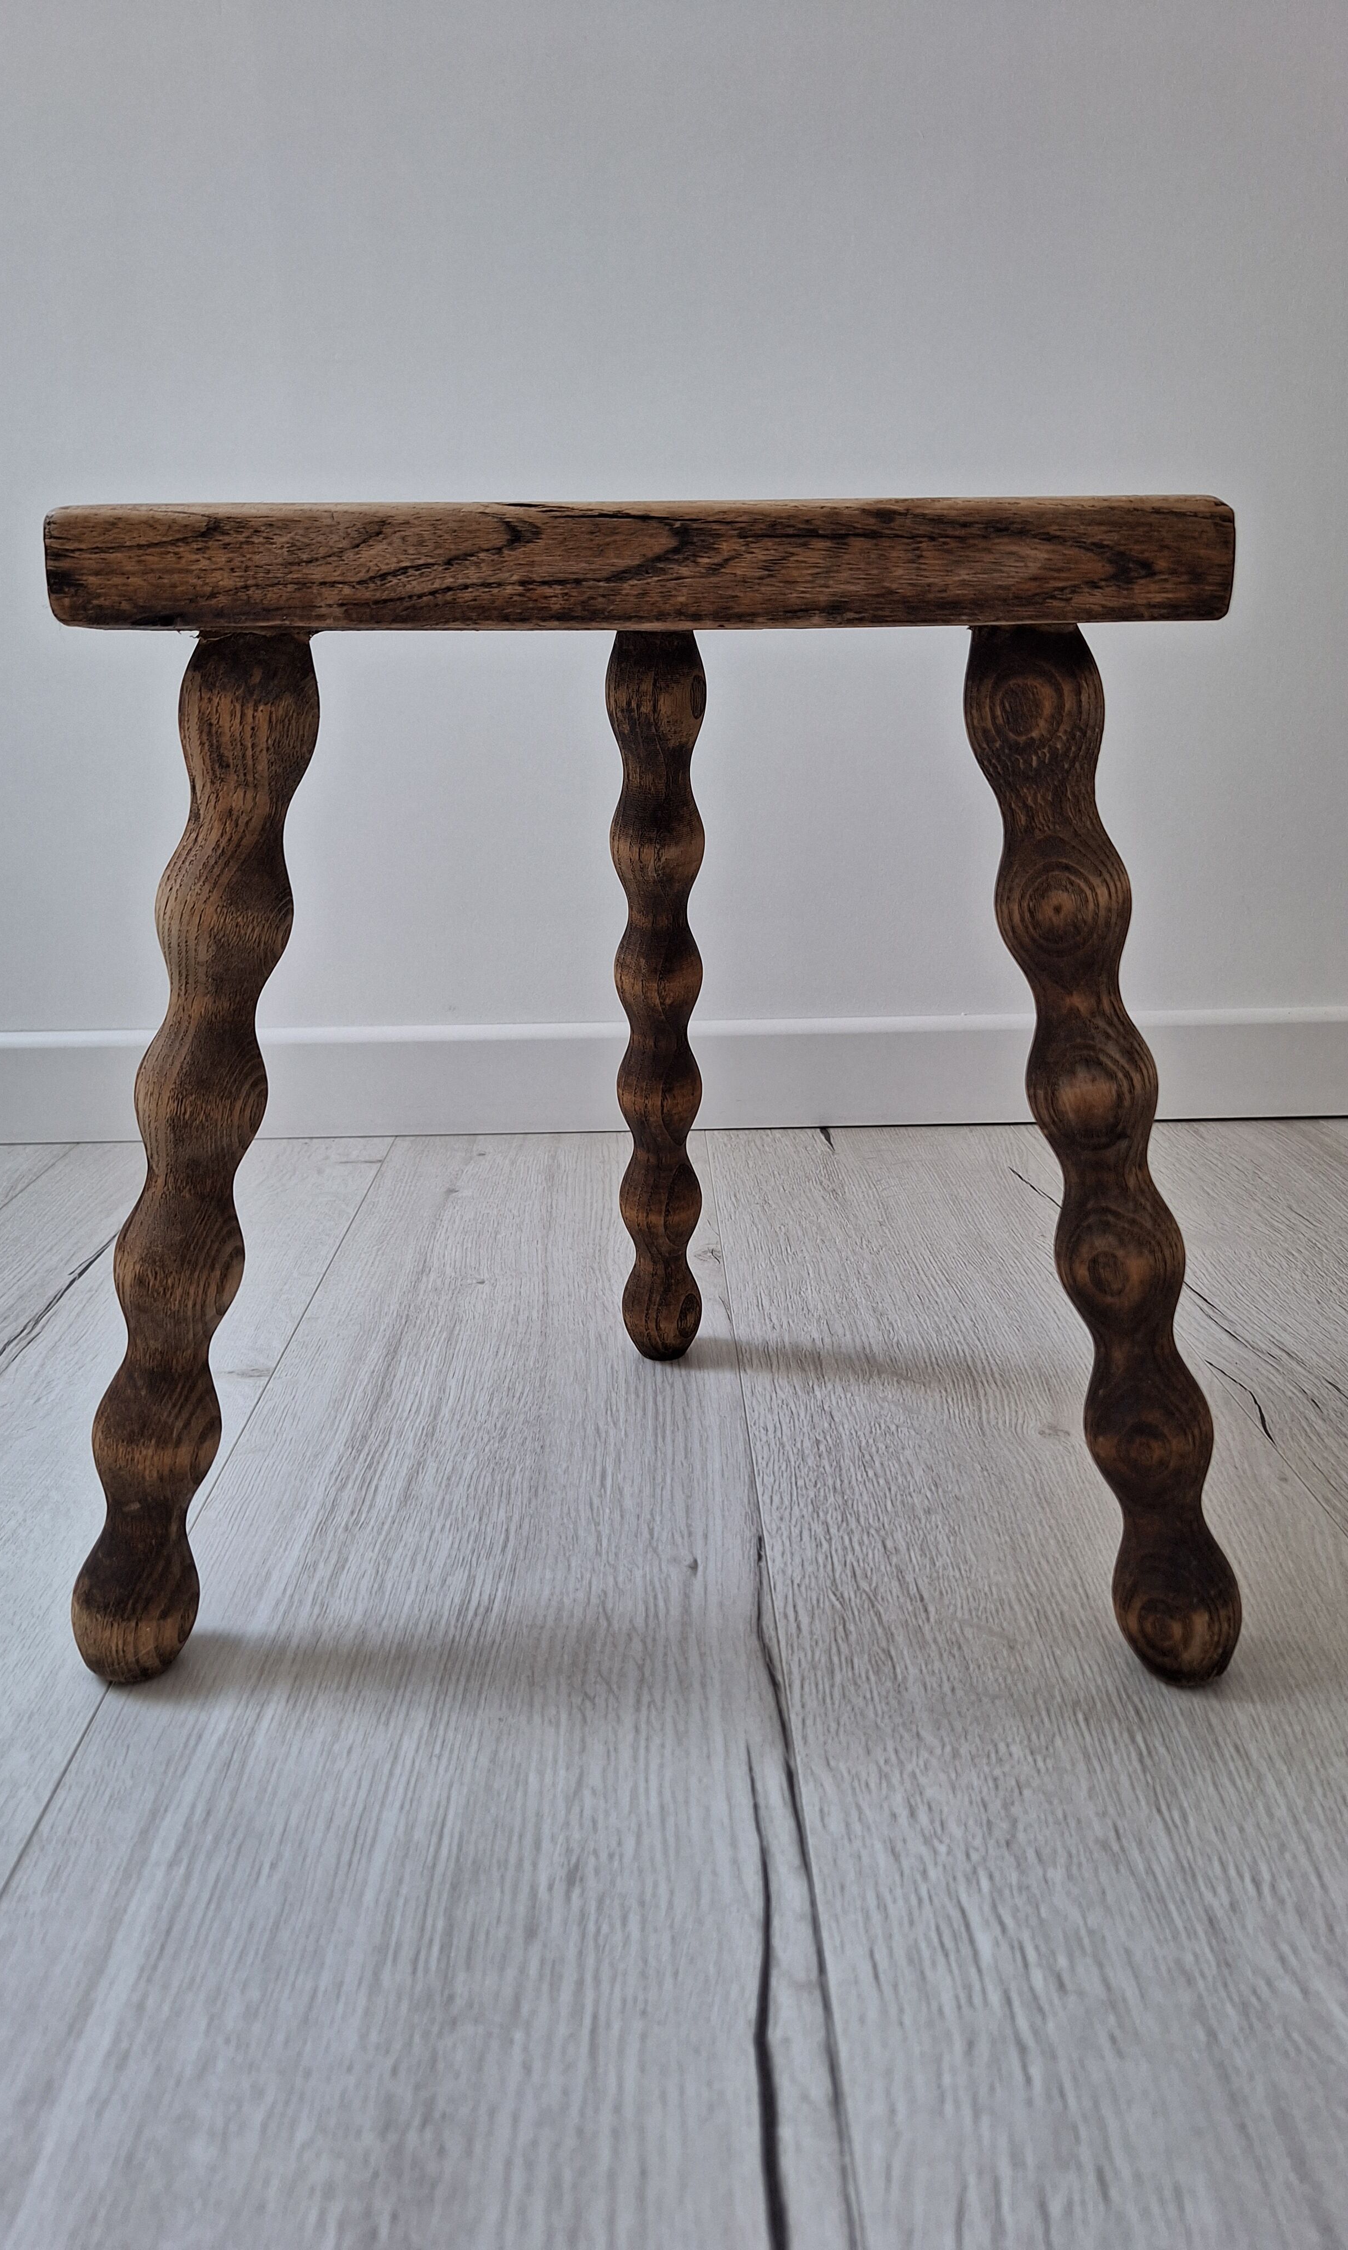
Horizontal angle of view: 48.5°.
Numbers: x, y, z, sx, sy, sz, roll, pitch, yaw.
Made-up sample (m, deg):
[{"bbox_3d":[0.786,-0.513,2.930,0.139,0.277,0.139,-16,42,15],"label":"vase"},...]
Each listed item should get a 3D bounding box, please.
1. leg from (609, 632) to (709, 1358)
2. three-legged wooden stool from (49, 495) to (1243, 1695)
[{"bbox_3d":[-0.005,-0.040,0.599,0.037,0.296,0.038,0,21,0],"label":"leg"},{"bbox_3d":[-0.004,-0.025,0.526,0.363,0.340,0.267,-1,18,0],"label":"three-legged wooden stool"}]

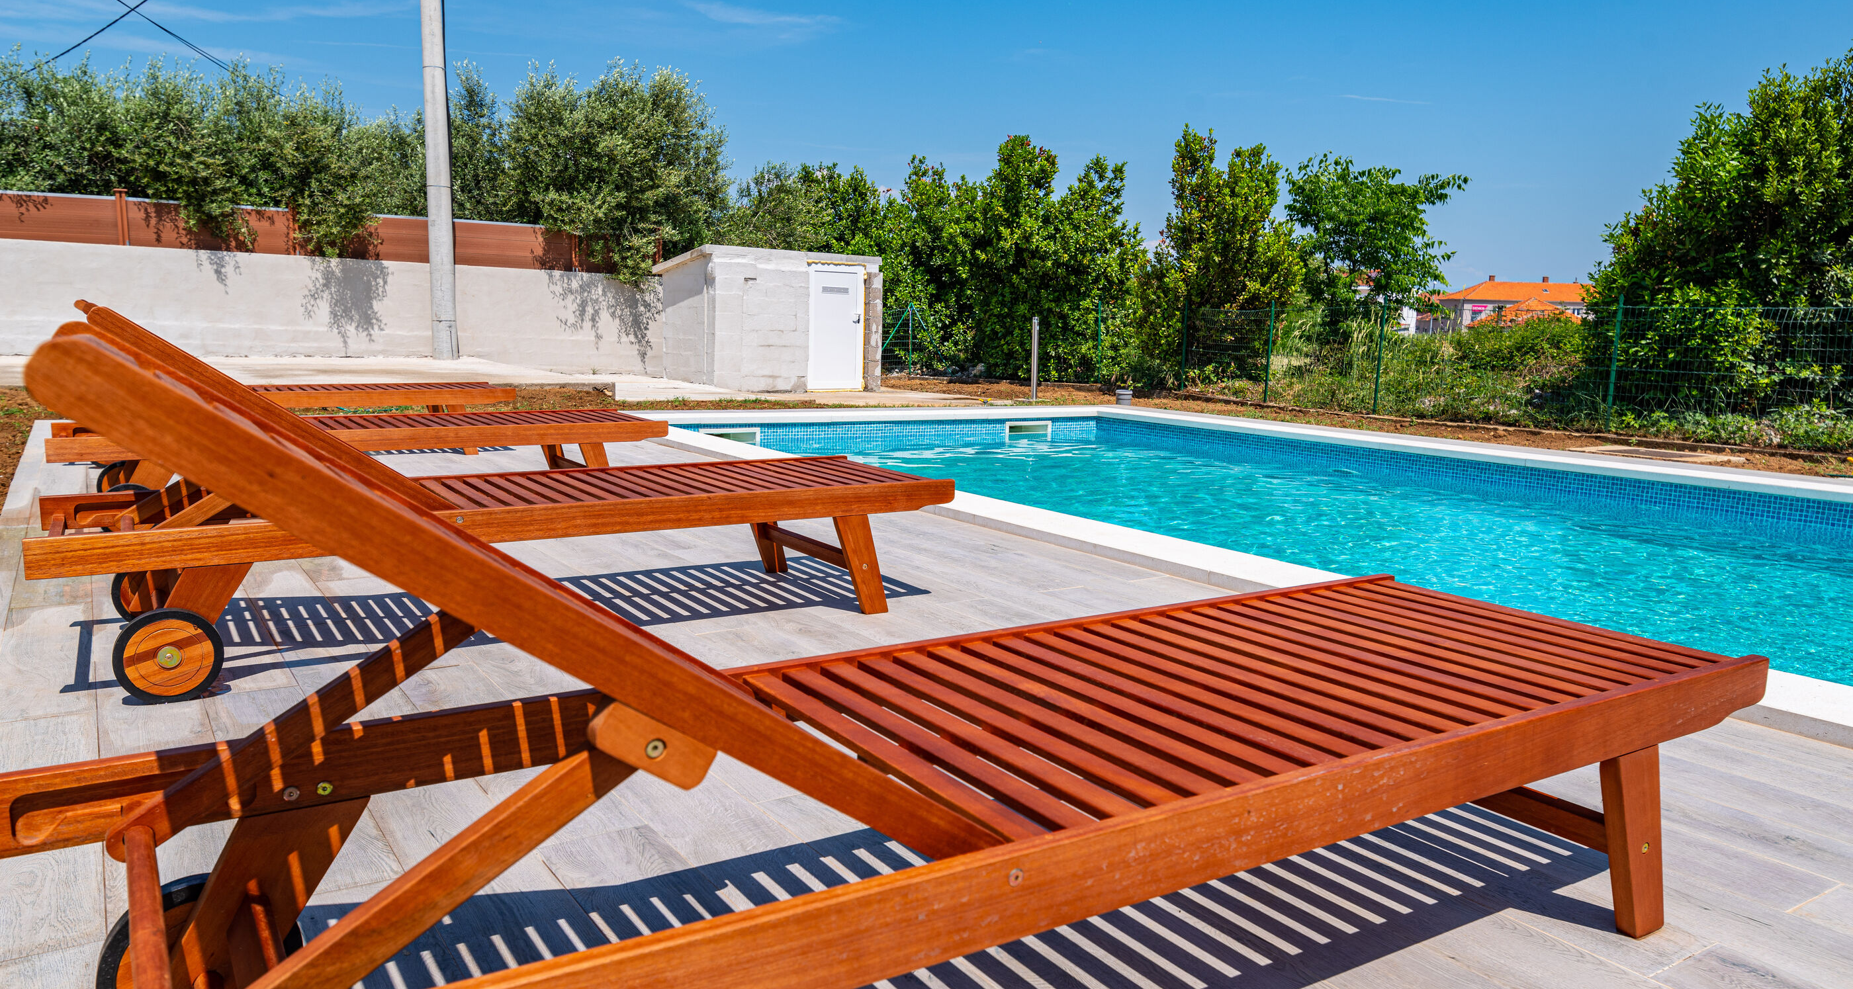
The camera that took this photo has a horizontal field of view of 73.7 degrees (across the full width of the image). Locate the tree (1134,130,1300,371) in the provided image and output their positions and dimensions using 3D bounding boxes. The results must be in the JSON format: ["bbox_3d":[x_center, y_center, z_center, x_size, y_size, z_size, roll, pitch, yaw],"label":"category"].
[{"bbox_3d":[5.221,-4.344,22.814,3.000,4.669,2.600,3,8,12],"label":"tree"}]

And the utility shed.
[{"bbox_3d":[-2.164,-2.401,17.061,2.641,1.851,1.835,-3,9,-33],"label":"utility shed"}]

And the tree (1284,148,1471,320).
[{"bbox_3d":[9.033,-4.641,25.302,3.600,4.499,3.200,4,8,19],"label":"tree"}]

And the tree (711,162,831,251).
[{"bbox_3d":[-3.366,-5.078,27.292,3.200,4.343,3.000,1,8,-7],"label":"tree"}]

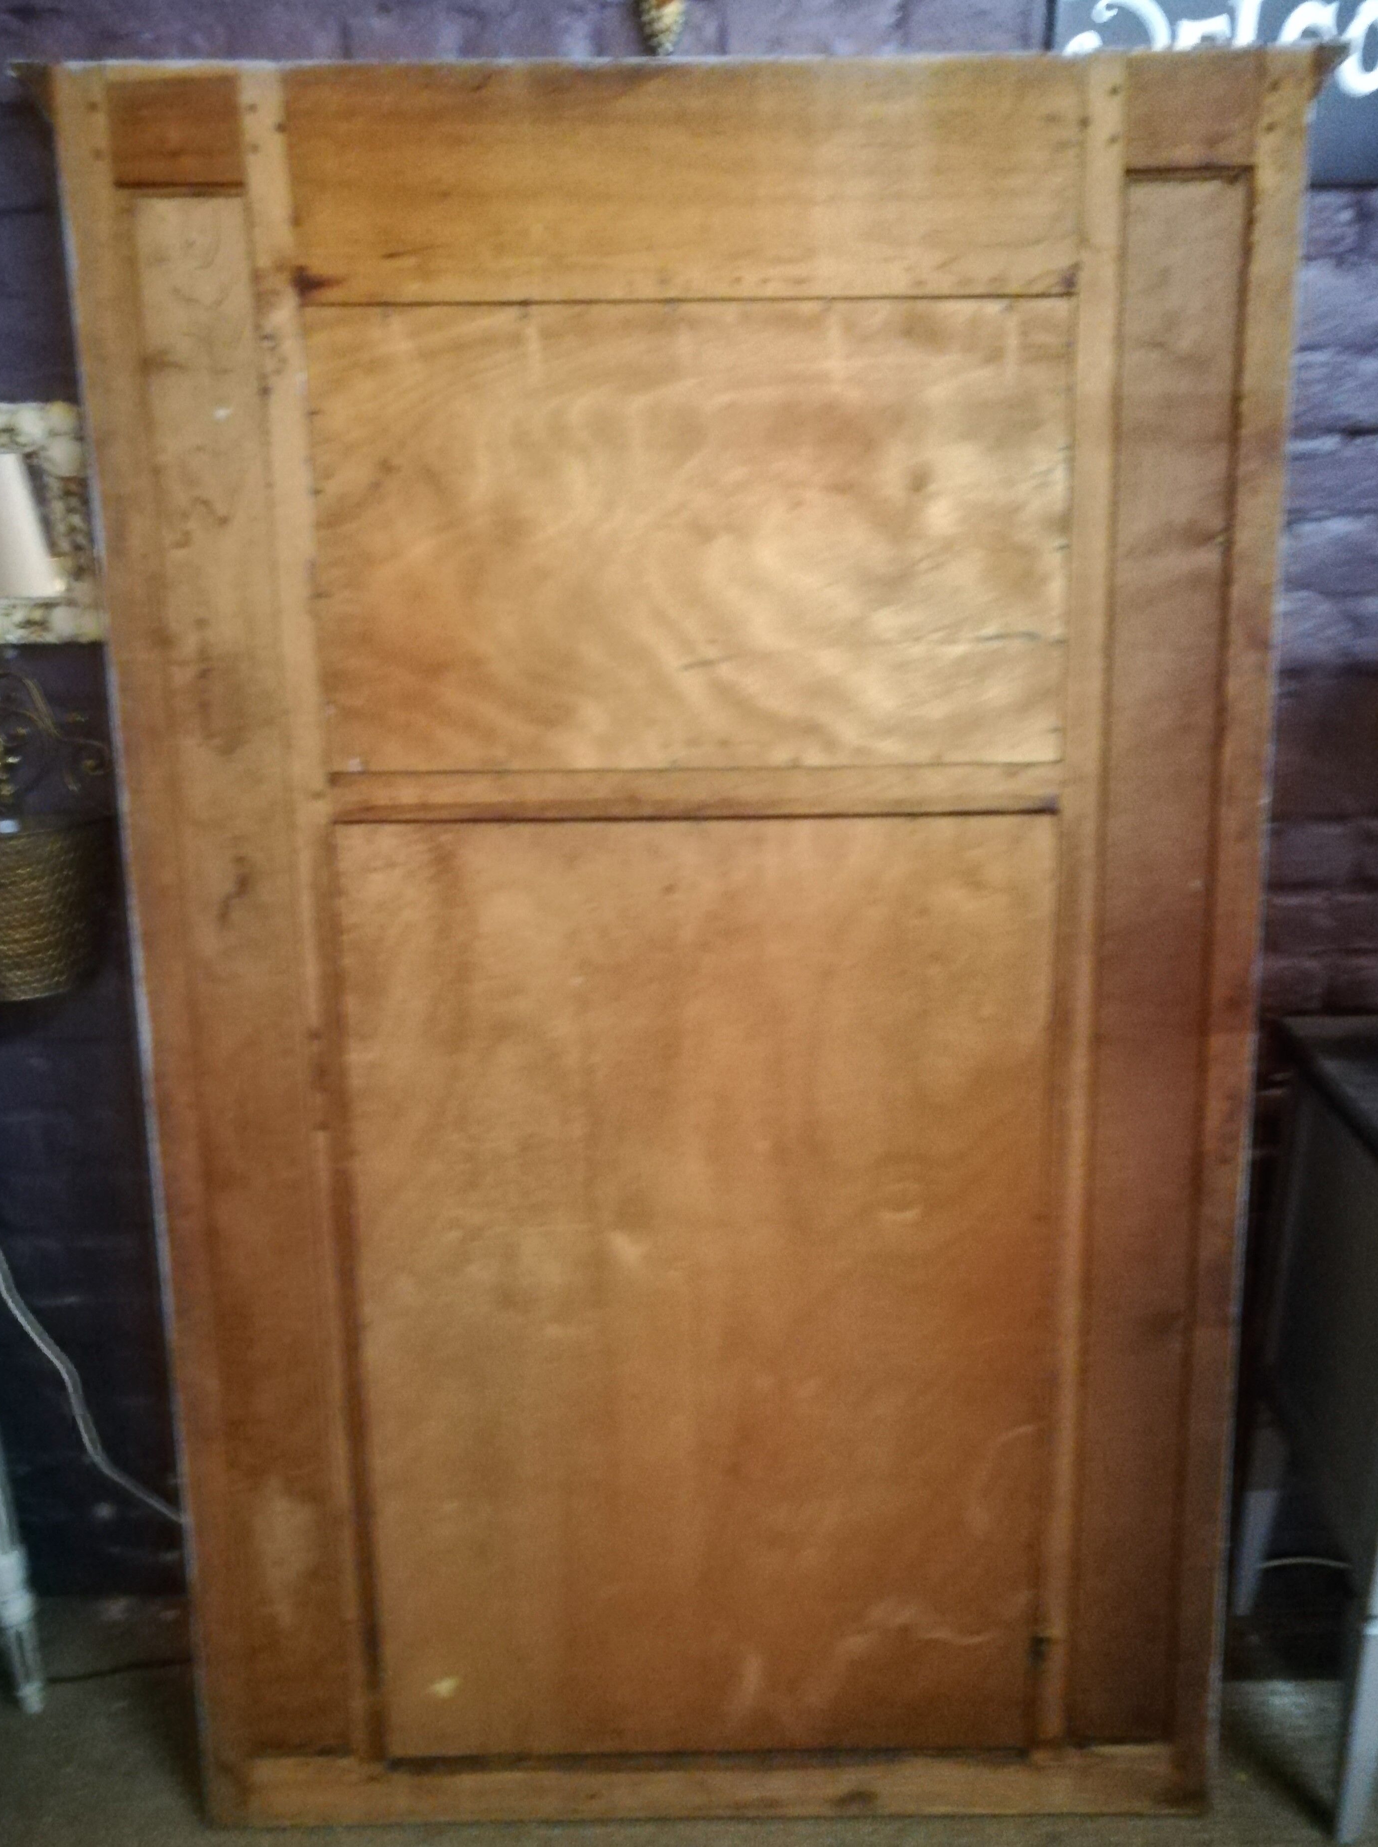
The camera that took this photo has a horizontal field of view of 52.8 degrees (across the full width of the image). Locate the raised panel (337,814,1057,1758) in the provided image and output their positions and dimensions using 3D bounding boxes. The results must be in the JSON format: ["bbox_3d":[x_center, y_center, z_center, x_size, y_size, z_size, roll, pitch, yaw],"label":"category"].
[{"bbox_3d":[0.015,0.408,1.467,0.709,1.041,0.025,-1,10,0],"label":"raised panel"}]

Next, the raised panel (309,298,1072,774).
[{"bbox_3d":[0.004,-0.364,1.324,0.708,0.428,0.020,-1,10,0],"label":"raised panel"}]

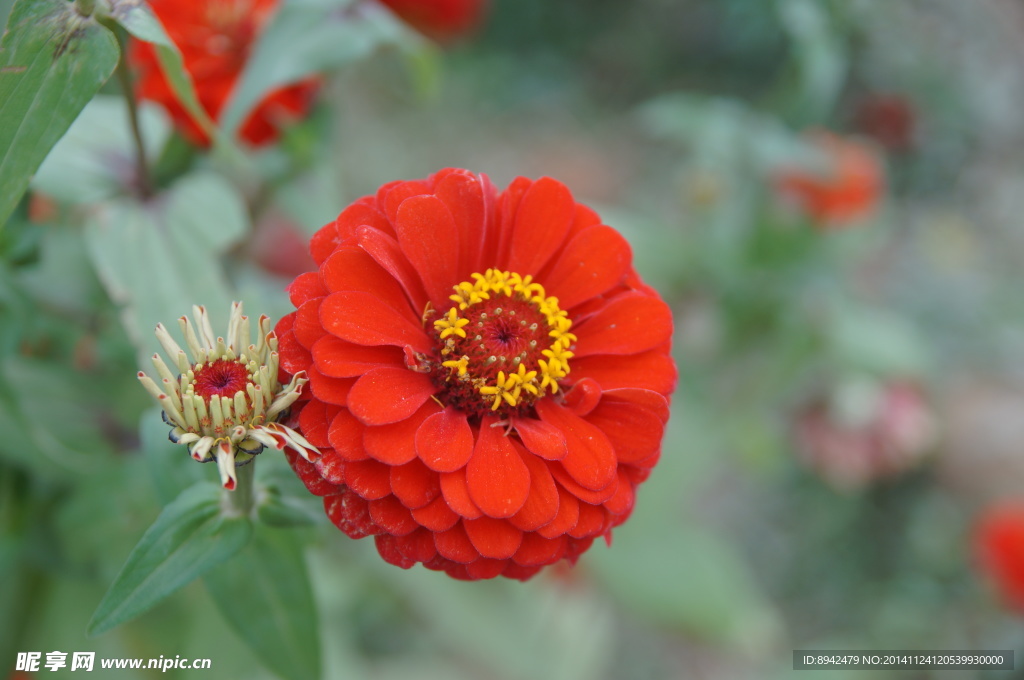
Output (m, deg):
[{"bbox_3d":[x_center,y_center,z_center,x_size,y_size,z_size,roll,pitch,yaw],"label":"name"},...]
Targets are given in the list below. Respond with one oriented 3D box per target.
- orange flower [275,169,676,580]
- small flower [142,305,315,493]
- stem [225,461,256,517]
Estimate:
[{"bbox_3d":[-0.007,0.007,0.402,0.074,0.043,0.074,-15,69,-24],"label":"orange flower"},{"bbox_3d":[-0.053,0.011,0.397,0.034,0.027,0.034,-7,40,0],"label":"small flower"},{"bbox_3d":[-0.052,0.028,0.409,0.005,0.016,0.005,-2,30,0],"label":"stem"}]

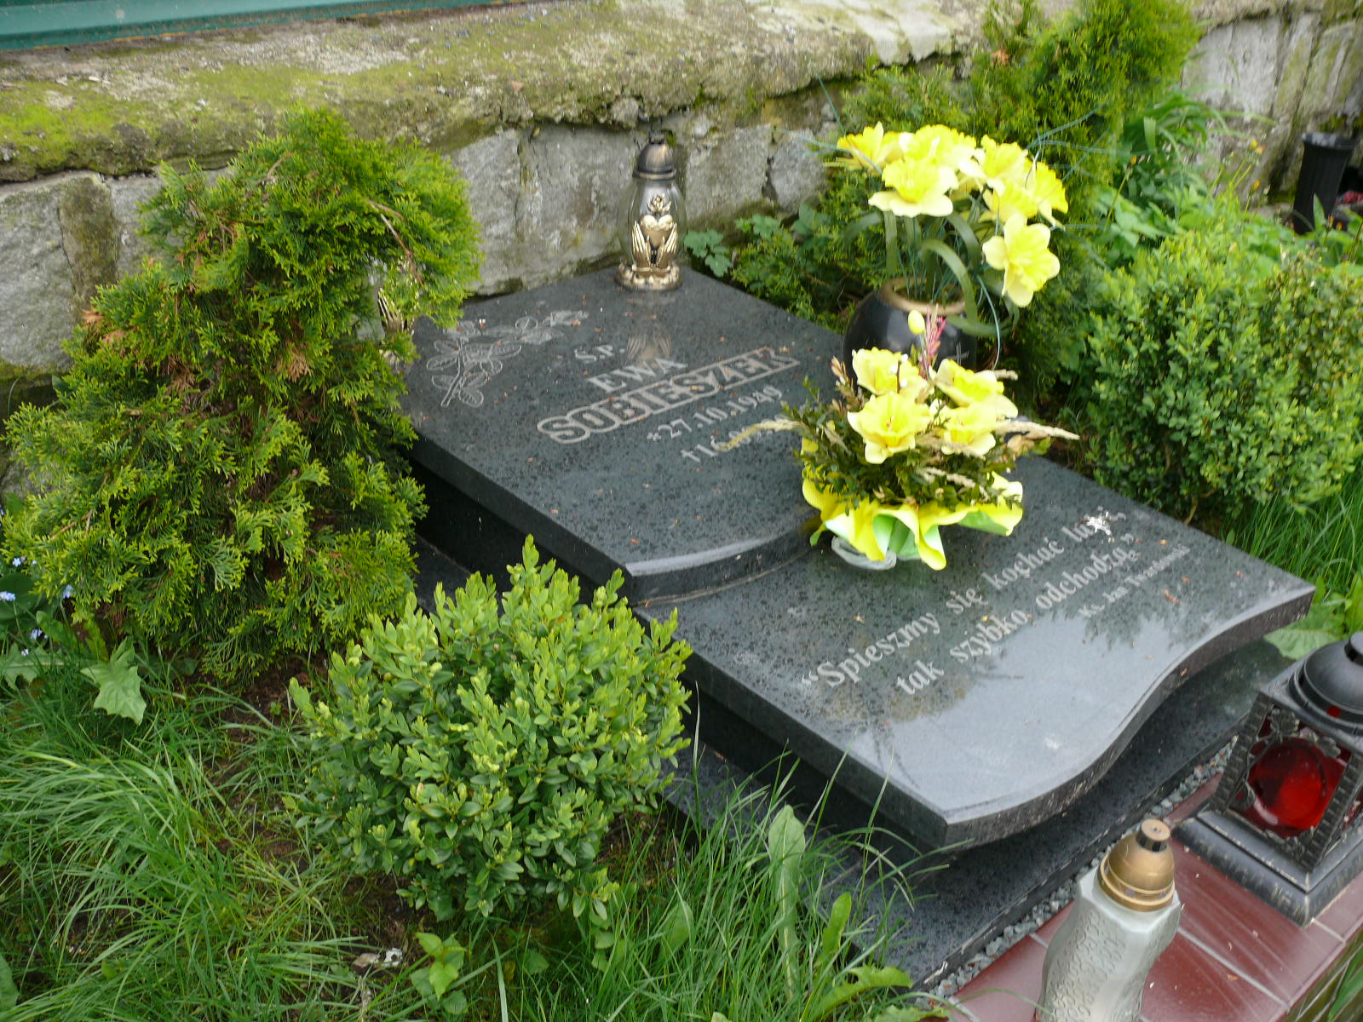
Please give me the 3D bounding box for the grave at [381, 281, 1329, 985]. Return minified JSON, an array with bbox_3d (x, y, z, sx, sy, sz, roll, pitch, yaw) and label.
[{"bbox_3d":[0.119,0.003,2.158,0.985,0.235,1.445,-22,40,-38],"label":"grave"}]

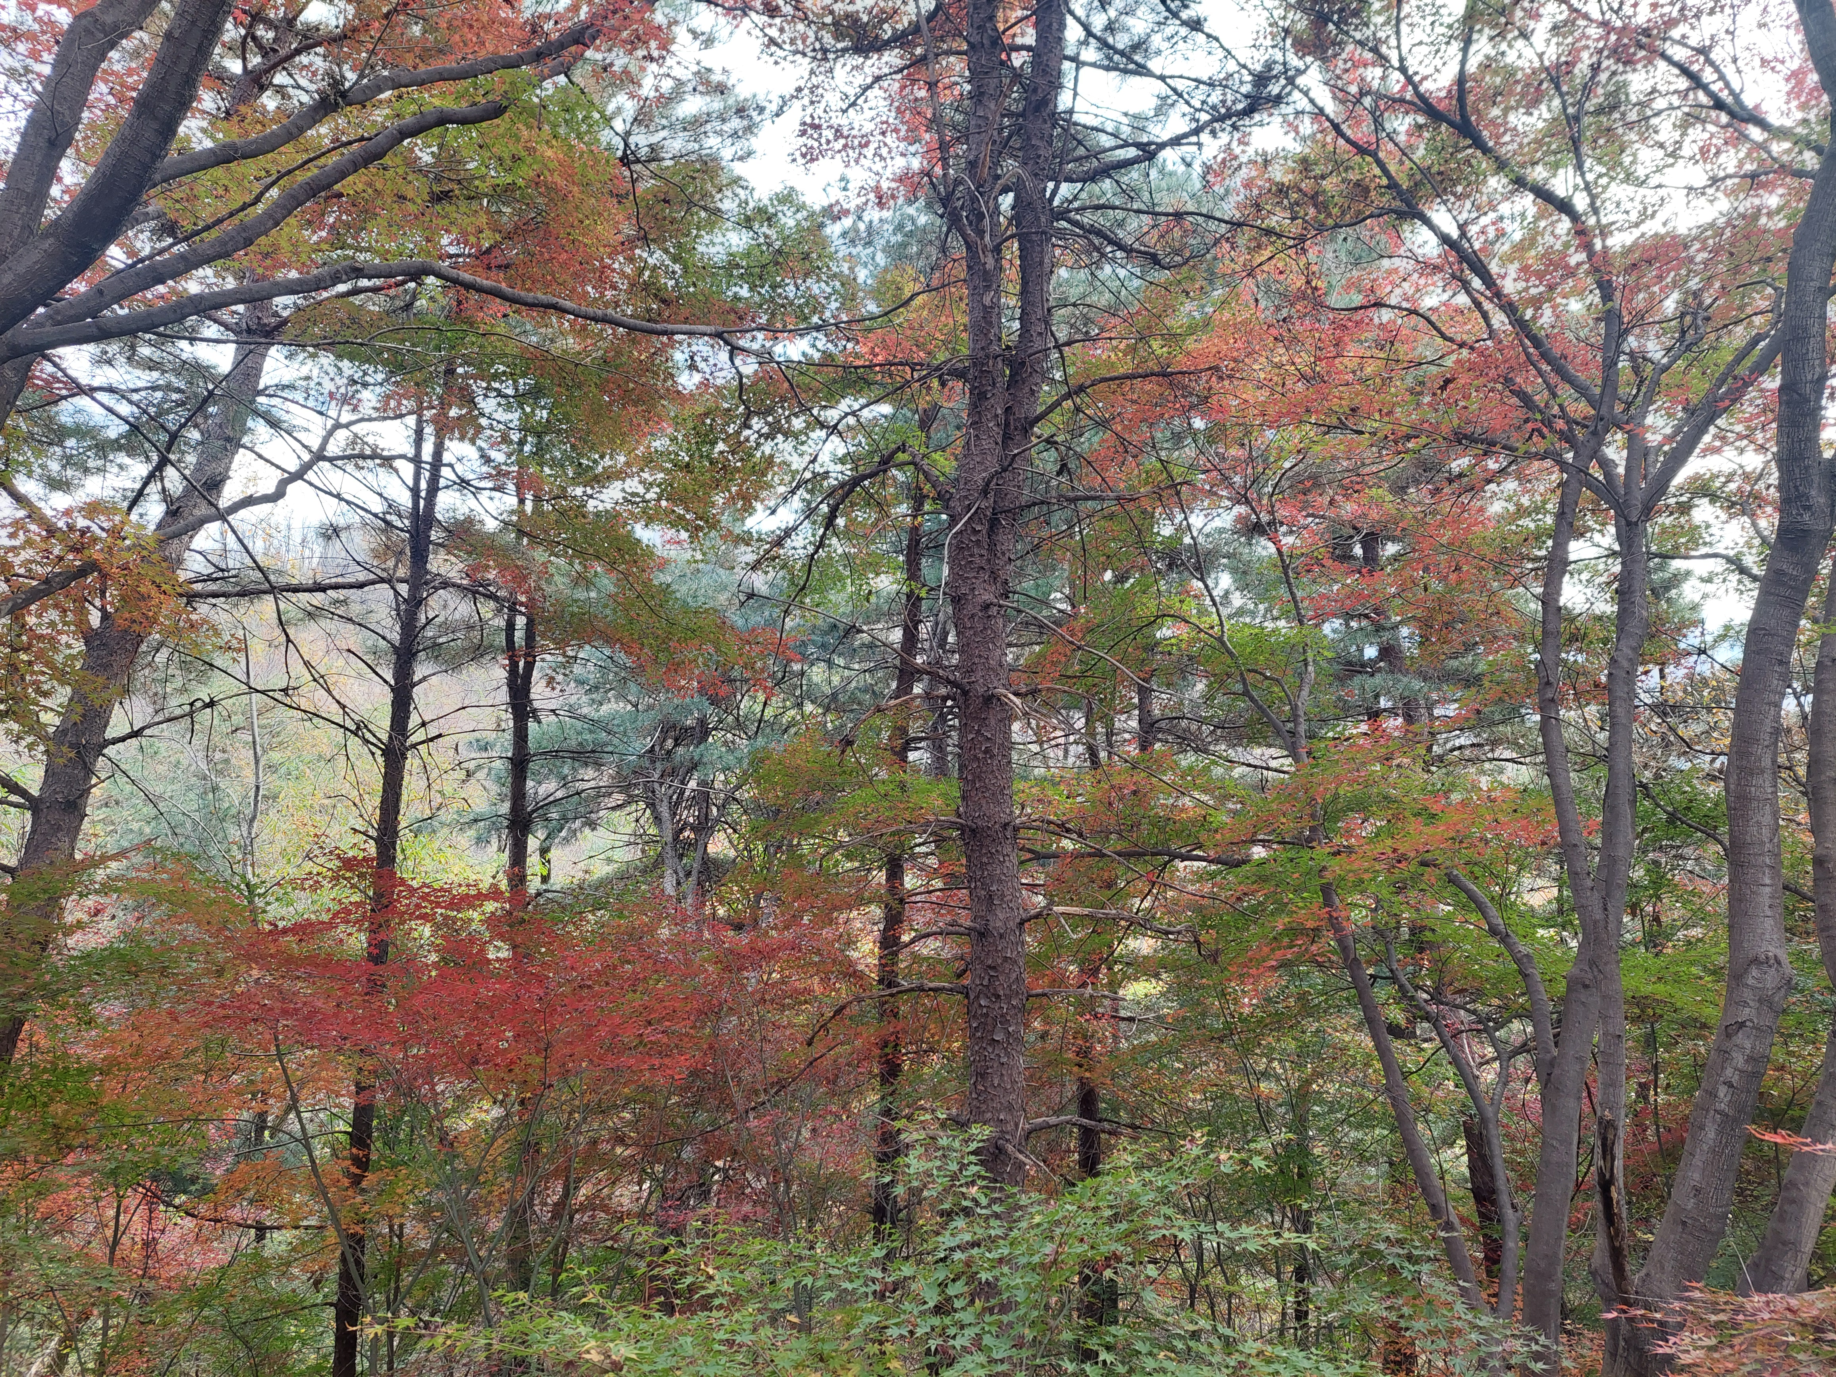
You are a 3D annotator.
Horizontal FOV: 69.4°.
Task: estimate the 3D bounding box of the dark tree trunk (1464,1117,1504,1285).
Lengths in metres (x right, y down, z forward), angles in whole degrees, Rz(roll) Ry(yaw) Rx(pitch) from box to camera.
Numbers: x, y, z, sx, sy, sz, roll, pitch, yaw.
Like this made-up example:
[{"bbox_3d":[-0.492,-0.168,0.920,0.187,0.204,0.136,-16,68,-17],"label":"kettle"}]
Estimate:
[{"bbox_3d":[3.096,2.816,7.200,0.170,0.970,0.170,-5,-7,0],"label":"dark tree trunk"}]

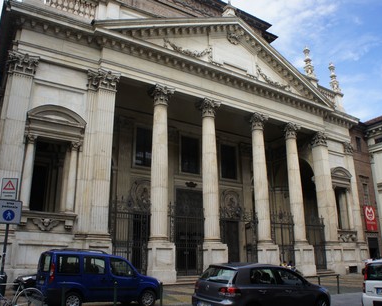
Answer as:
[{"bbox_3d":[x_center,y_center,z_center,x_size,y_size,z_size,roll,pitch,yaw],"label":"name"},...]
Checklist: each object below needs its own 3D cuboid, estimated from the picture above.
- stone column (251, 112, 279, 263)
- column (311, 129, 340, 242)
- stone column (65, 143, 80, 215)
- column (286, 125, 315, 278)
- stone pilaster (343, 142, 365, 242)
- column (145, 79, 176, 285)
[{"bbox_3d":[6.690,3.722,32.351,1.849,15.598,1.755,10,-21,-31],"label":"stone column"},{"bbox_3d":[14.687,3.687,37.973,1.638,12.369,1.451,10,-21,-31],"label":"column"},{"bbox_3d":[-7.951,1.590,23.150,0.655,5.008,0.632,10,-21,-31],"label":"stone column"},{"bbox_3d":[10.727,4.469,34.870,1.849,15.633,1.755,10,-21,-31],"label":"column"},{"bbox_3d":[19.394,4.599,41.236,1.568,12.369,1.006,10,-21,-31],"label":"stone pilaster"},{"bbox_3d":[-2.395,2.019,26.848,1.849,15.516,1.755,10,-21,-31],"label":"column"}]

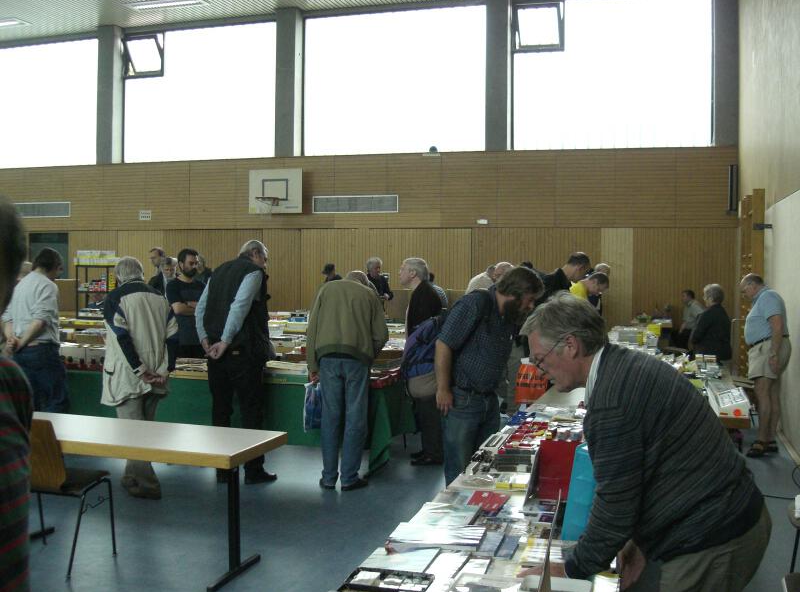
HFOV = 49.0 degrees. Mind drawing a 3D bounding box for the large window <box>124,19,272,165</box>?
[{"bbox_3d":[-4.347,-4.360,19.054,3.900,2.920,0.150,1,2,17],"label":"large window"}]

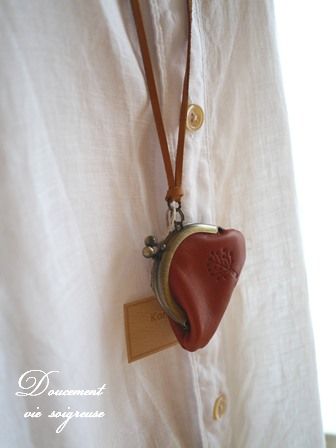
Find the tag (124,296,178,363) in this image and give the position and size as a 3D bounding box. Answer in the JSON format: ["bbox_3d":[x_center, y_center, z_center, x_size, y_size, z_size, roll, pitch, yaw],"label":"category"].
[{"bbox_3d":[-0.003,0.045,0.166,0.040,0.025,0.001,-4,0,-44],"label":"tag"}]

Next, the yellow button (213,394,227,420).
[{"bbox_3d":[0.025,0.092,0.183,0.003,0.013,0.013,9,7,32],"label":"yellow button"}]

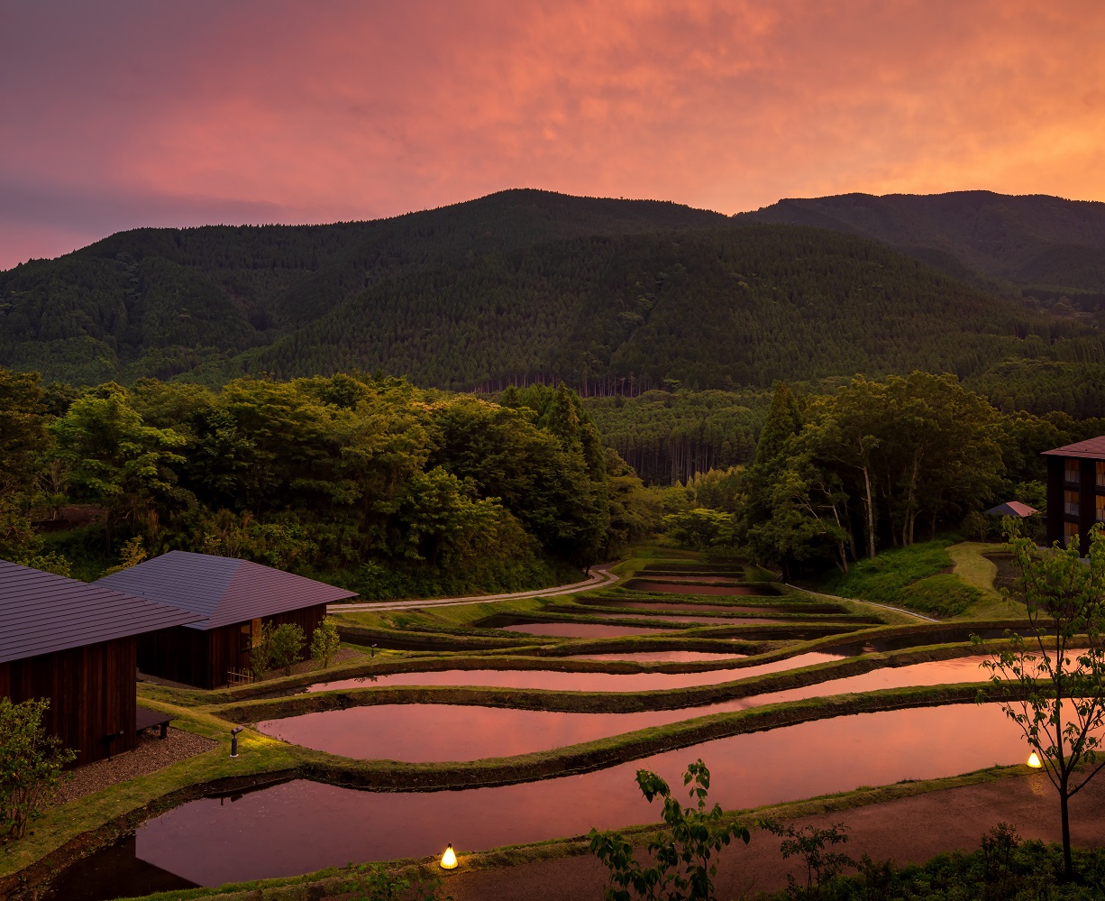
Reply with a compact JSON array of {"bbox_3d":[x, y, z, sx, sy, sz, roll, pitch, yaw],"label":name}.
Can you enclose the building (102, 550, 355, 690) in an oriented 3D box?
[{"bbox_3d":[-16.400,7.500,43.000,11.300,4.800,8.700,1,2,33],"label":"building"}]

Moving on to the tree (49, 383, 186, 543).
[{"bbox_3d":[-25.147,0.762,52.000,7.300,9.300,7.000,-1,1,-26],"label":"tree"}]

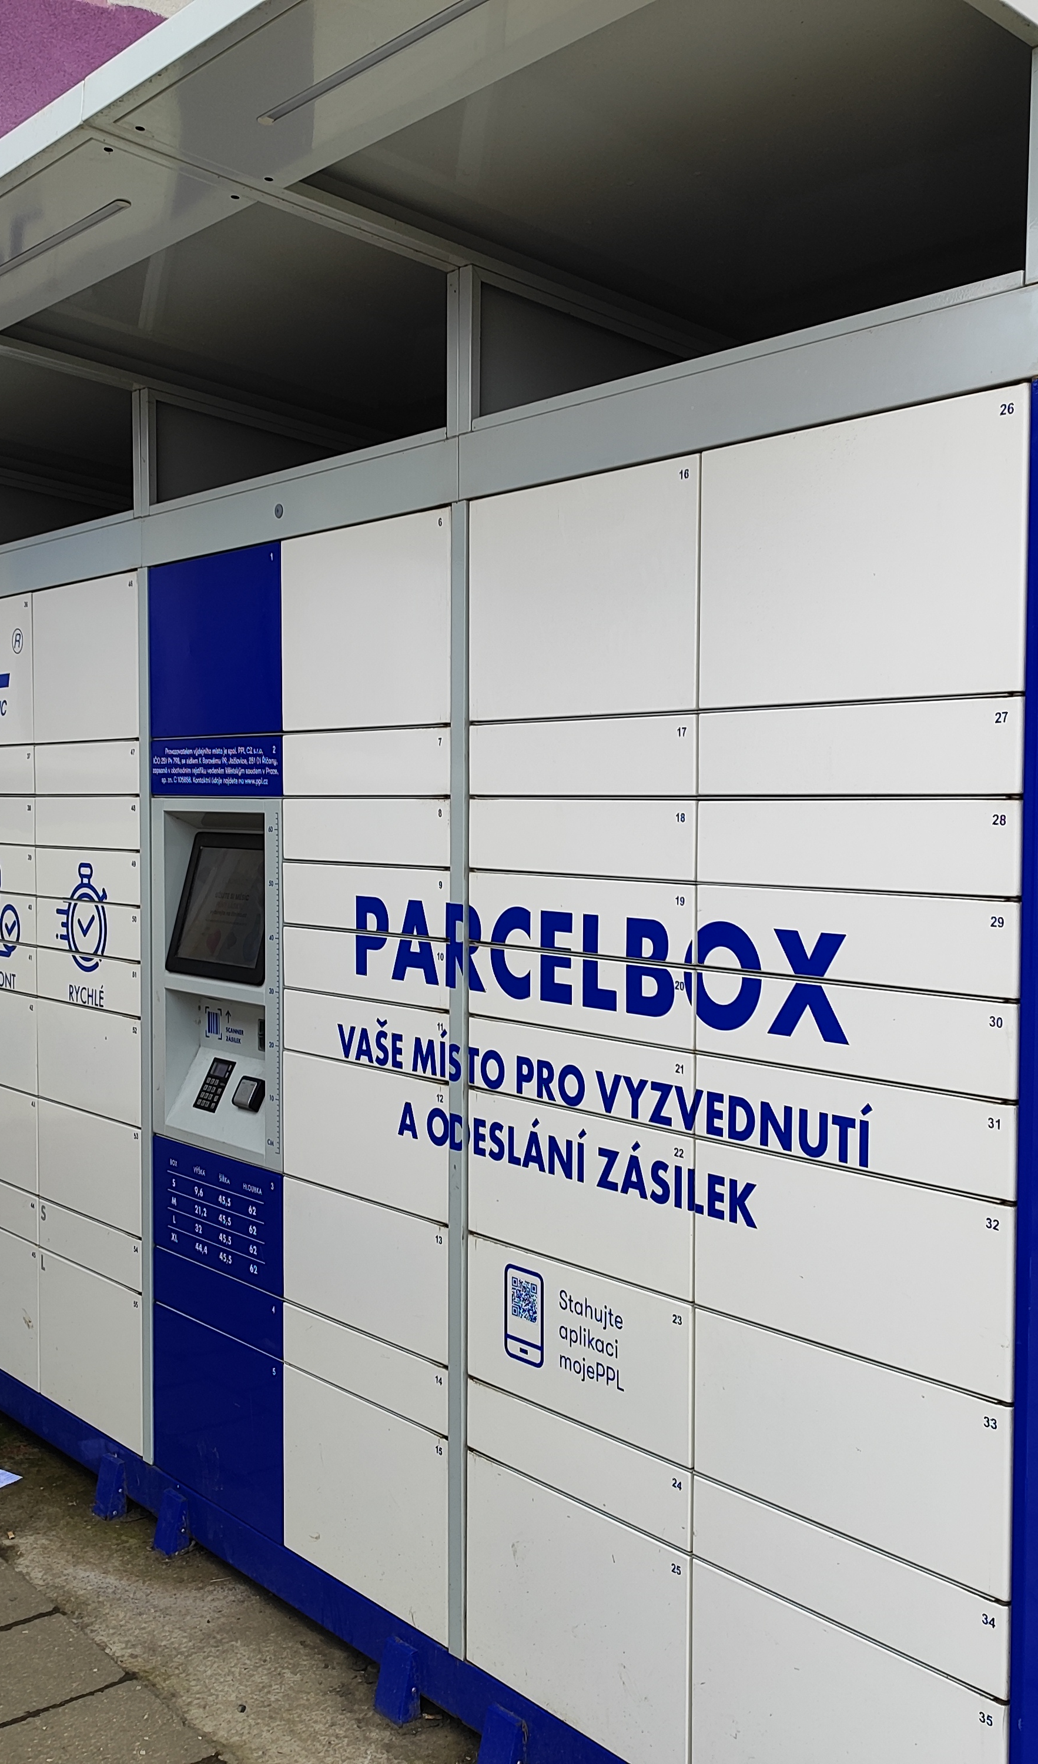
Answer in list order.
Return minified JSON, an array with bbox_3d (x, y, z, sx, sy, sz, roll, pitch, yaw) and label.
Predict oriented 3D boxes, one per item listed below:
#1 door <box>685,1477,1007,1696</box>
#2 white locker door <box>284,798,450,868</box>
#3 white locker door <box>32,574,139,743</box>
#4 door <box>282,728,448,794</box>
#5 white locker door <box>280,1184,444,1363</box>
[{"bbox_3d":[0.414,0.887,2.093,0.025,0.110,0.490,-2,4,-41],"label":"door"},{"bbox_3d":[-0.262,-0.089,2.817,0.025,0.110,0.479,-2,4,-41],"label":"white locker door"},{"bbox_3d":[-0.939,-0.478,3.571,0.030,0.340,0.493,-2,4,-41],"label":"white locker door"},{"bbox_3d":[-0.262,-0.206,2.812,0.025,0.110,0.479,-2,4,-41],"label":"door"},{"bbox_3d":[-0.265,0.670,2.855,0.025,0.227,0.479,-2,4,-41],"label":"white locker door"}]

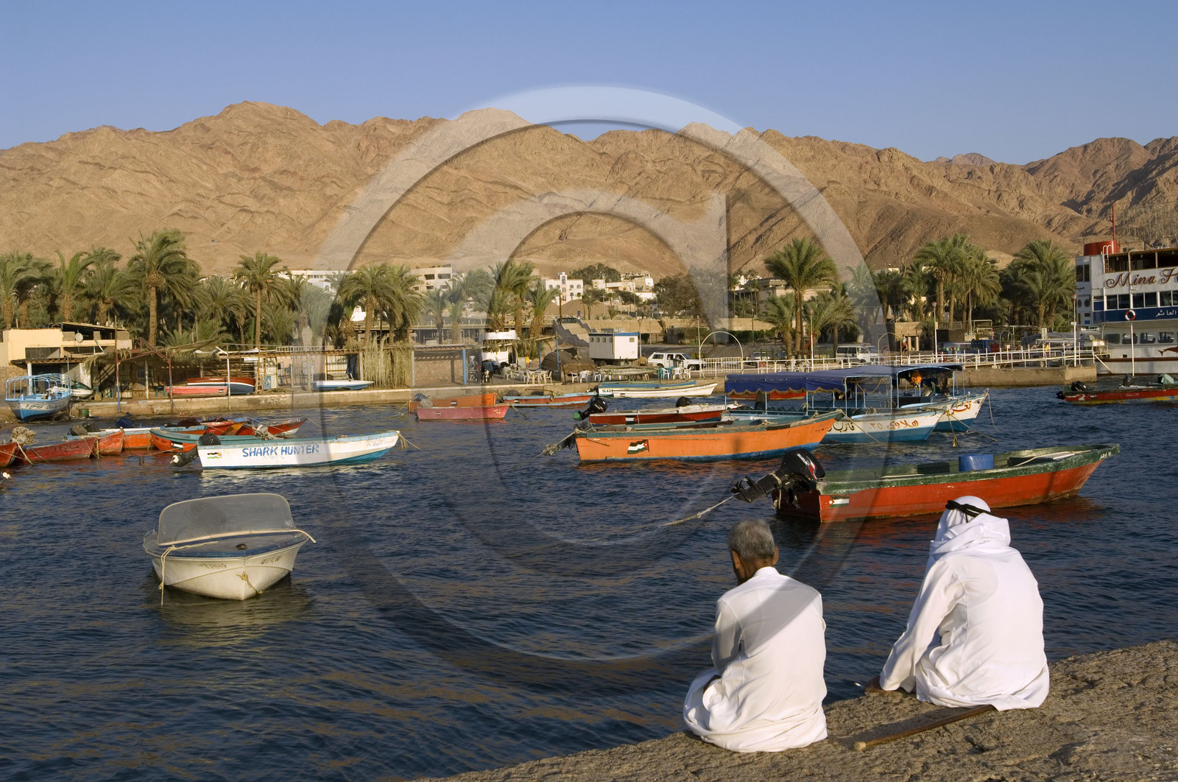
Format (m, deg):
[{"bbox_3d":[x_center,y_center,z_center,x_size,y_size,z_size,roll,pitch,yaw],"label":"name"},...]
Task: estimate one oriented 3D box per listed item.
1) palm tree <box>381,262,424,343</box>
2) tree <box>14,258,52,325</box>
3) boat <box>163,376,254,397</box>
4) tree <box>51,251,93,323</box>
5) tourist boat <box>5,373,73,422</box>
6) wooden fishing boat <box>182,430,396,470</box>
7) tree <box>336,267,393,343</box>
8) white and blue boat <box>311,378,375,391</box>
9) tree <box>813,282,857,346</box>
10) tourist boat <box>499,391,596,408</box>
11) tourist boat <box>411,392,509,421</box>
[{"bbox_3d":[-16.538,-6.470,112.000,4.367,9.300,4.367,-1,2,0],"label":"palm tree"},{"bbox_3d":[-47.219,-6.512,108.000,4.800,10.000,4.800,-2,1,0],"label":"tree"},{"bbox_3d":[-28.787,-0.350,97.000,6.800,1.450,2.100,-2,1,0],"label":"boat"},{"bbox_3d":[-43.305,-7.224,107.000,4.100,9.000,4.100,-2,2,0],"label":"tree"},{"bbox_3d":[-31.227,0.340,72.500,2.300,2.500,6.500,-2,2,-6],"label":"tourist boat"},{"bbox_3d":[-6.929,1.422,29.452,5.150,0.870,1.400,-1,2,0],"label":"wooden fishing boat"},{"bbox_3d":[-16.494,-5.297,93.885,4.400,7.900,4.400,0,2,0],"label":"tree"},{"bbox_3d":[-13.328,-0.428,69.017,3.400,0.720,1.500,-1,2,-20],"label":"white and blue boat"},{"bbox_3d":[27.531,-7.793,142.000,5.332,8.715,5.332,-1,2,0],"label":"tree"},{"bbox_3d":[-2.230,0.461,71.000,5.200,0.900,1.600,-2,2,6],"label":"tourist boat"},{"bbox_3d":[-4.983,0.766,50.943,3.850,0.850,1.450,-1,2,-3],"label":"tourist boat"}]

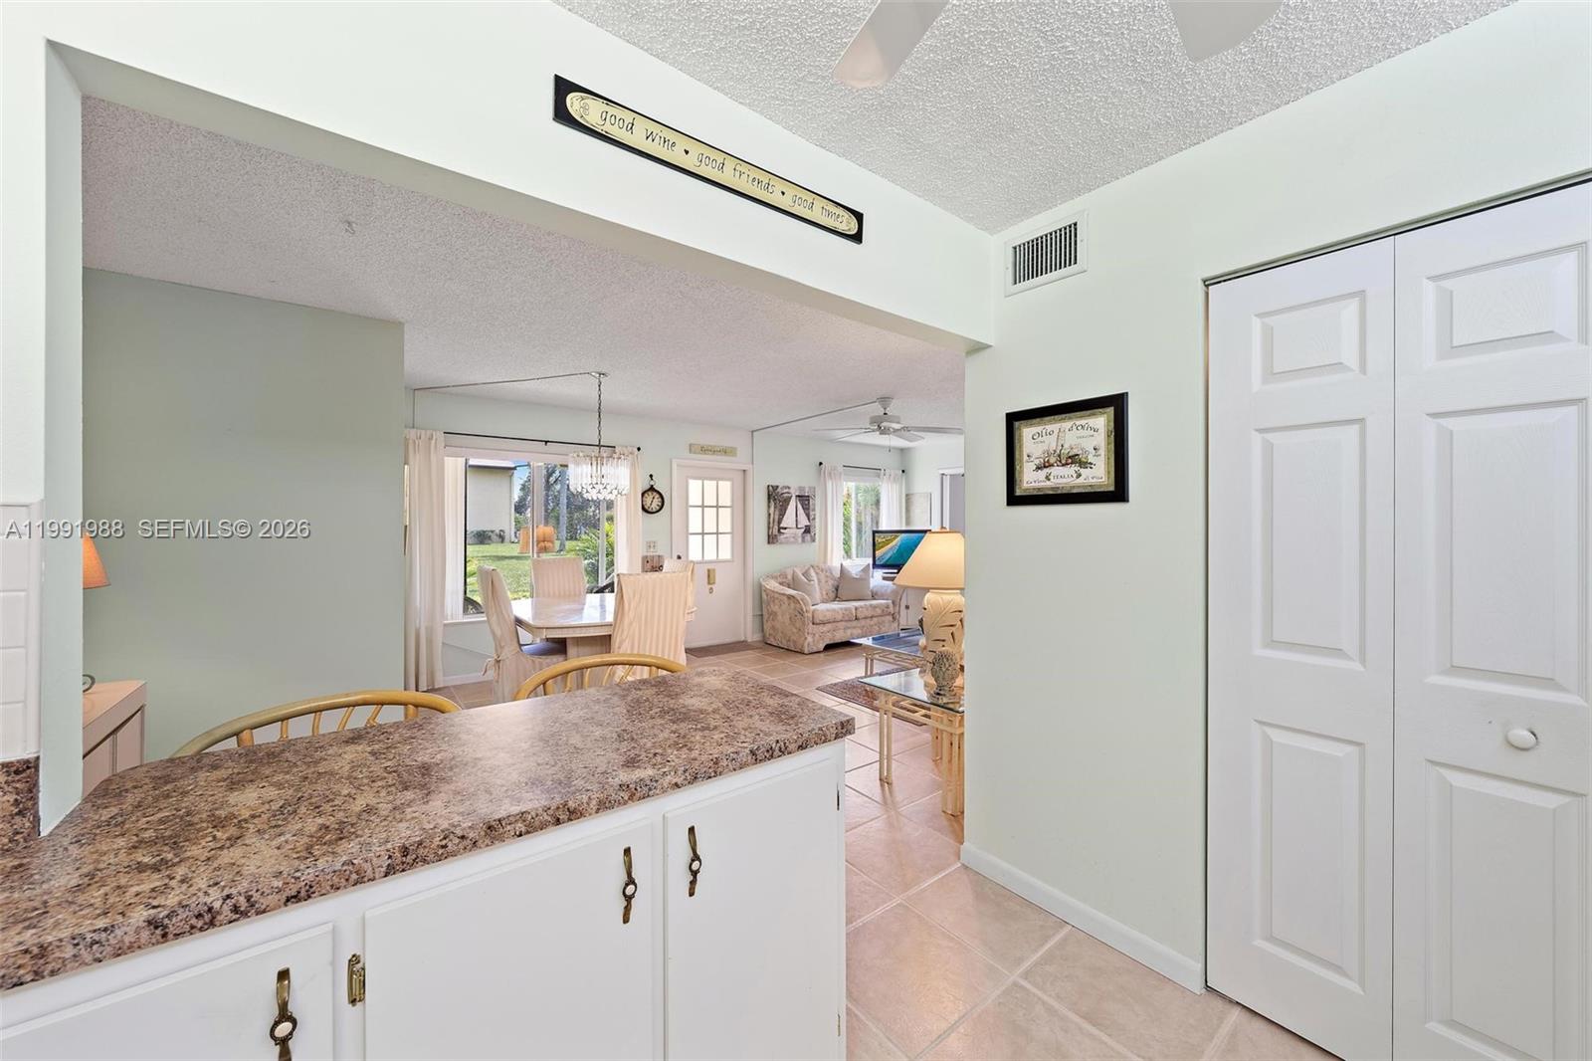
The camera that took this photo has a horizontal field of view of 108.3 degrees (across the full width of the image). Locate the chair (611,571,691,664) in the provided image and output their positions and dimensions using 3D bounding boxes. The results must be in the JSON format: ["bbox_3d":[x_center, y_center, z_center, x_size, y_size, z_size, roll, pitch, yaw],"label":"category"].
[{"bbox_3d":[-1.032,0.793,3.706,0.480,1.070,0.620,0,0,-37],"label":"chair"}]

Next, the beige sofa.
[{"bbox_3d":[0.496,0.881,6.927,1.650,0.880,0.840,0,0,-37],"label":"beige sofa"}]

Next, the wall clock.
[{"bbox_3d":[-1.476,-0.372,5.932,0.265,0.410,0.050,0,0,-37],"label":"wall clock"}]

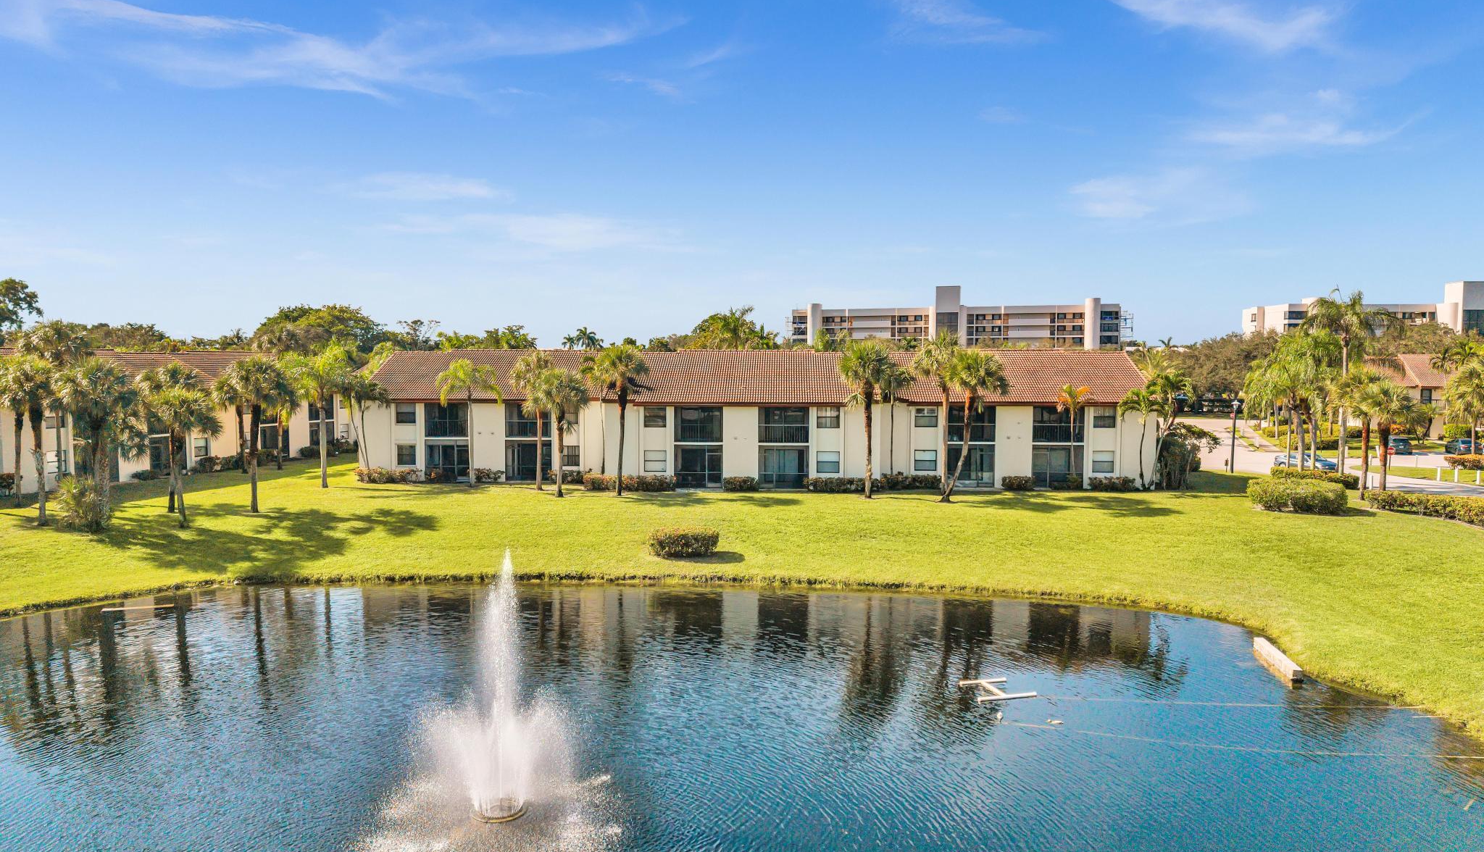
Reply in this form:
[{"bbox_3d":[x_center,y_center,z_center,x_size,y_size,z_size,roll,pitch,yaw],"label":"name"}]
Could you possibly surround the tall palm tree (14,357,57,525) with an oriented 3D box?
[{"bbox_3d":[-36.376,0.780,52.711,2.300,8.610,2.300,0,4,0],"label":"tall palm tree"}]

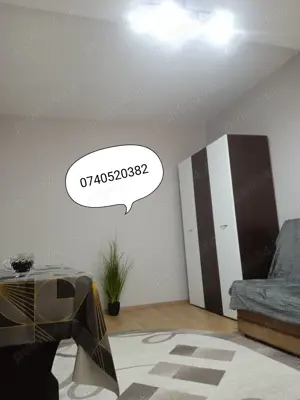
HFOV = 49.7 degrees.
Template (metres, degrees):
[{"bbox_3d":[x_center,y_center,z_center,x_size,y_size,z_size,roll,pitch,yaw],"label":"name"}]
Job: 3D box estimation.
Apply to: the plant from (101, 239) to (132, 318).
[{"bbox_3d":[-0.436,0.935,3.930,0.340,0.880,0.330,-2,-8,-19],"label":"plant"}]

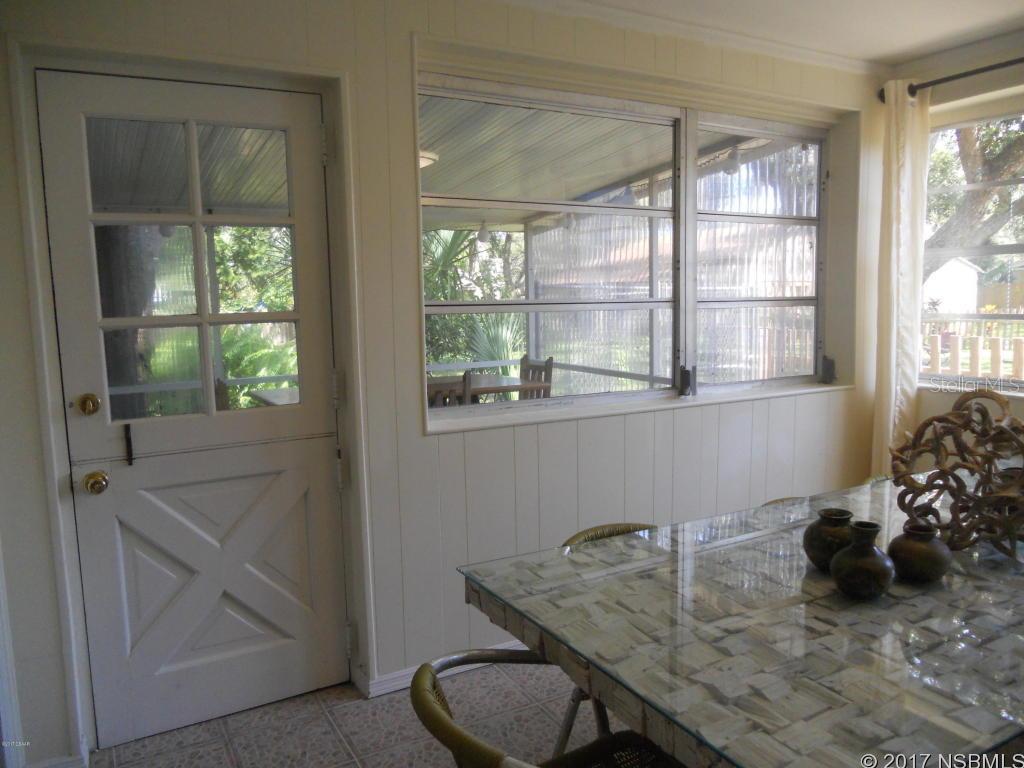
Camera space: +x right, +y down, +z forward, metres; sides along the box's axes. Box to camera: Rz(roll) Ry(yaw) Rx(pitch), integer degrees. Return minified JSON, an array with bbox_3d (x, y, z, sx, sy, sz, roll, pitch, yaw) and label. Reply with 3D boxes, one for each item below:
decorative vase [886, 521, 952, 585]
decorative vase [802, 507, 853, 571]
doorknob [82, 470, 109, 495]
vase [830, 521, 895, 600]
[{"bbox_3d":[0.893,0.364,1.753,0.122,0.122,0.122,-5,8,-29],"label":"decorative vase"},{"bbox_3d":[0.736,0.357,1.819,0.134,0.128,0.134,-5,8,-29],"label":"decorative vase"},{"bbox_3d":[-1.238,0.293,2.374,0.065,0.065,0.065,-5,8,-29],"label":"doorknob"},{"bbox_3d":[0.736,0.366,1.668,0.125,0.146,0.125,-5,8,-29],"label":"vase"}]

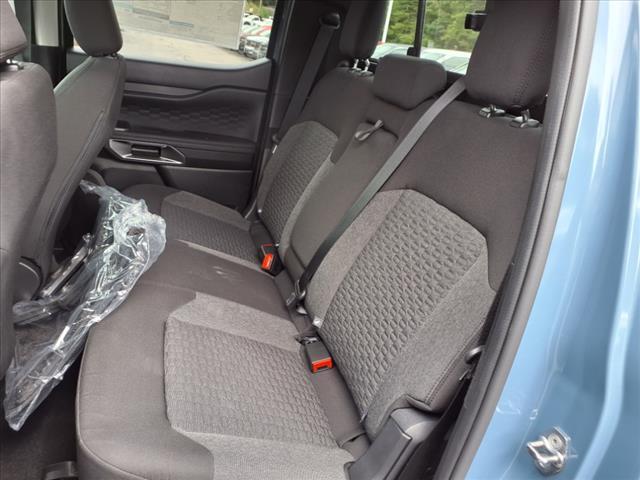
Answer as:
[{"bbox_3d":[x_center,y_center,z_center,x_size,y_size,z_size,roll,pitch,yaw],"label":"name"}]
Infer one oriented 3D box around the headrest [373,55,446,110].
[{"bbox_3d":[0.199,-0.363,1.138,0.094,0.113,0.220,2,24,-19],"label":"headrest"}]

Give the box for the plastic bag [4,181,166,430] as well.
[{"bbox_3d":[-0.572,0.125,1.234,0.360,0.360,0.590,2,24,-19],"label":"plastic bag"}]

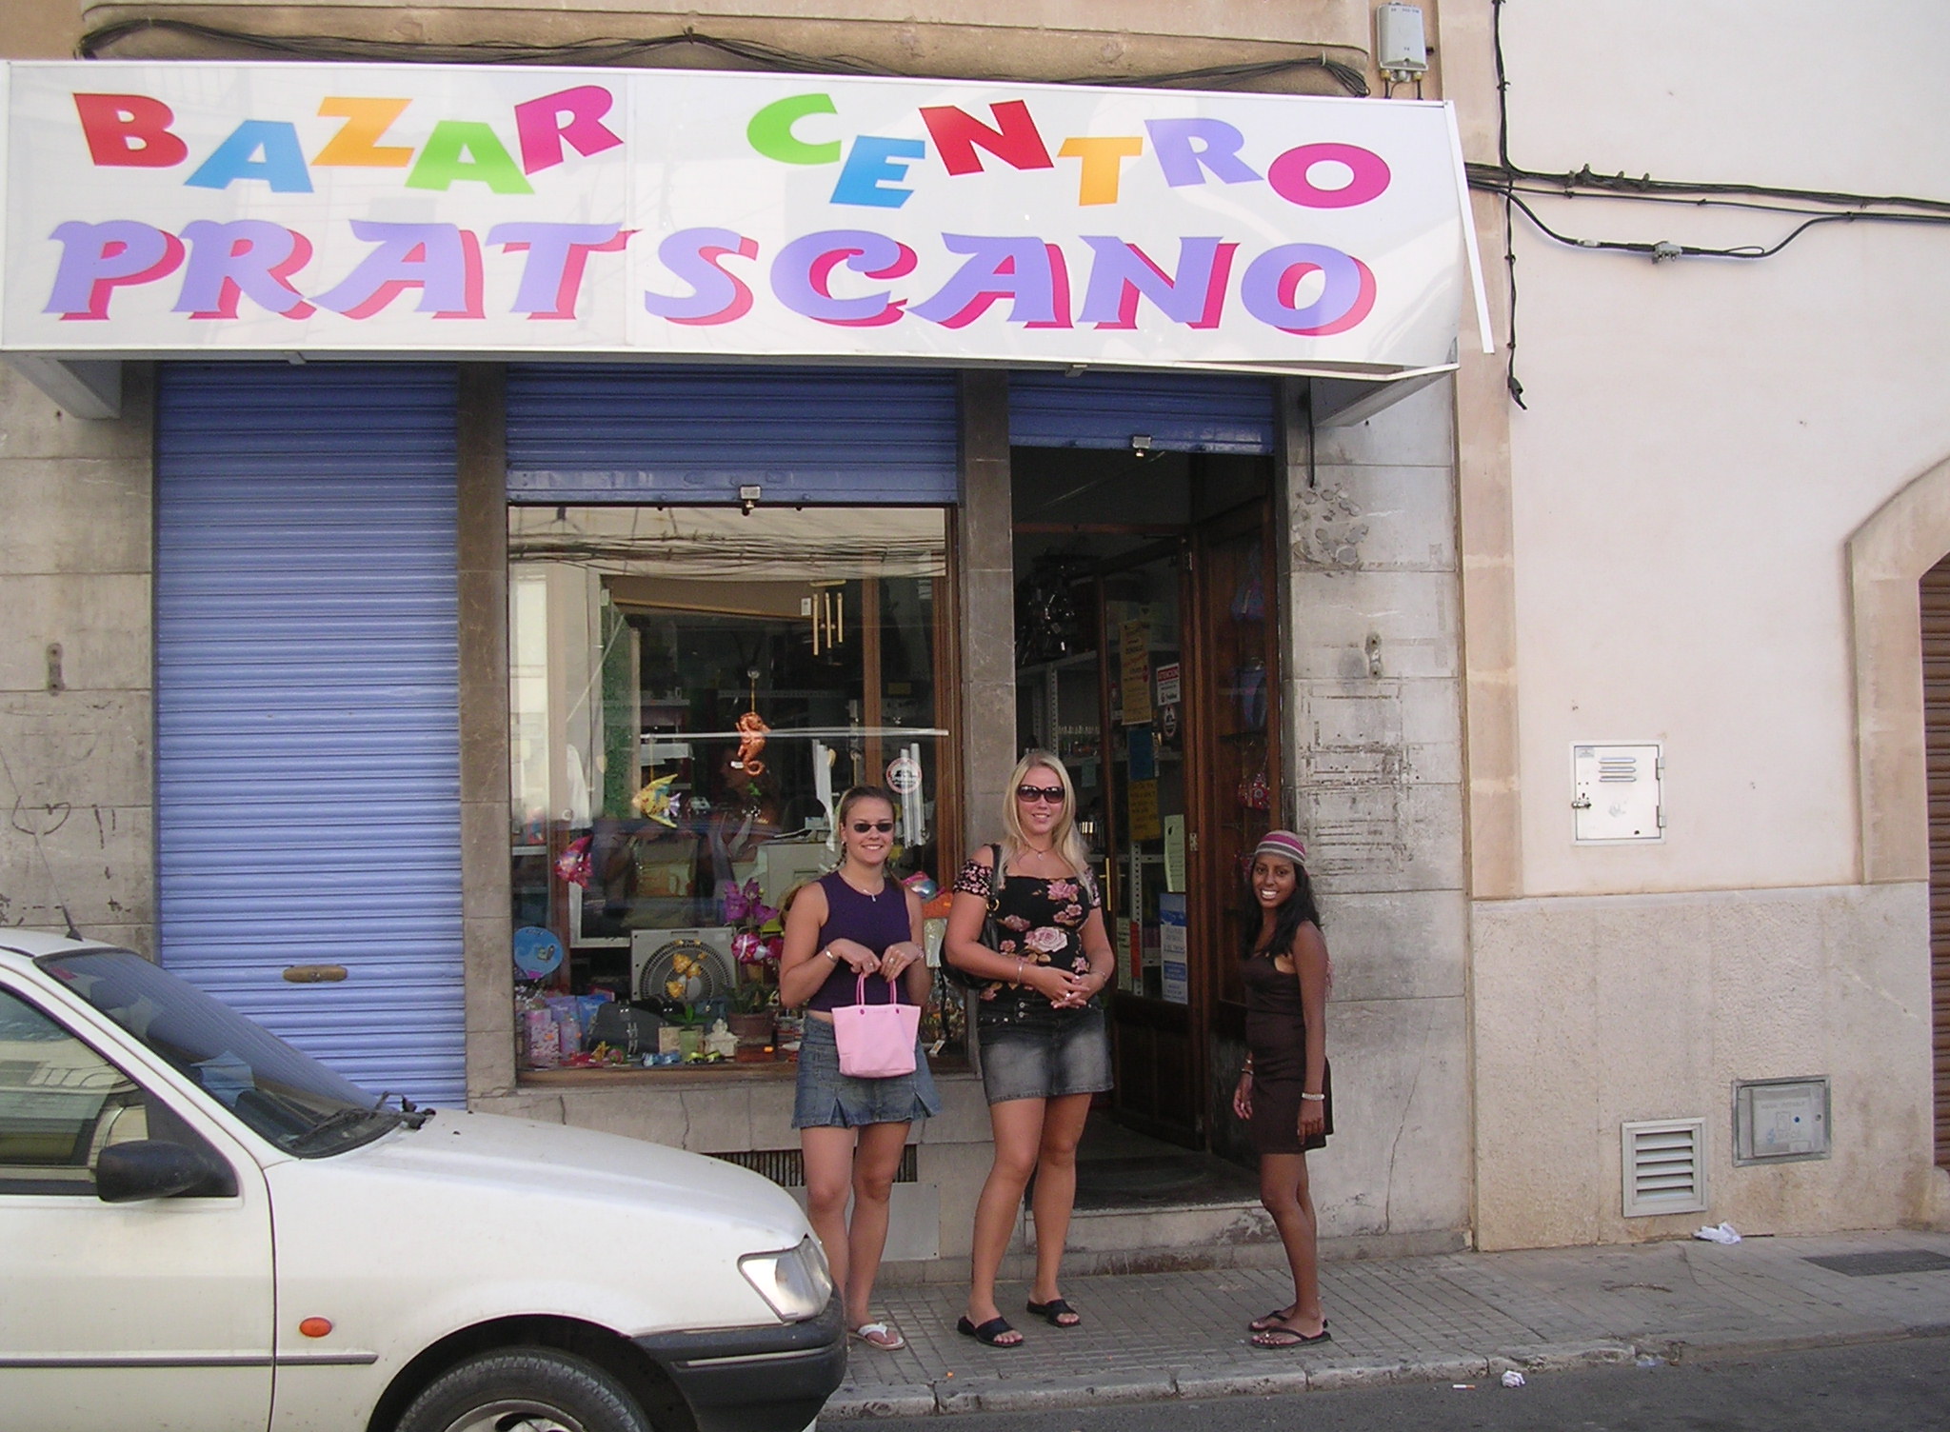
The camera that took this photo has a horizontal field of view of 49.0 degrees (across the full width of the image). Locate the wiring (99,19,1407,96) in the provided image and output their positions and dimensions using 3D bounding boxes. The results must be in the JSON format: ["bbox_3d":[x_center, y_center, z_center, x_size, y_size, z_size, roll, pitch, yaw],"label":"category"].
[{"bbox_3d":[-0.718,-2.145,7.018,4.189,0.162,0.080,-1,-2,-10],"label":"wiring"}]

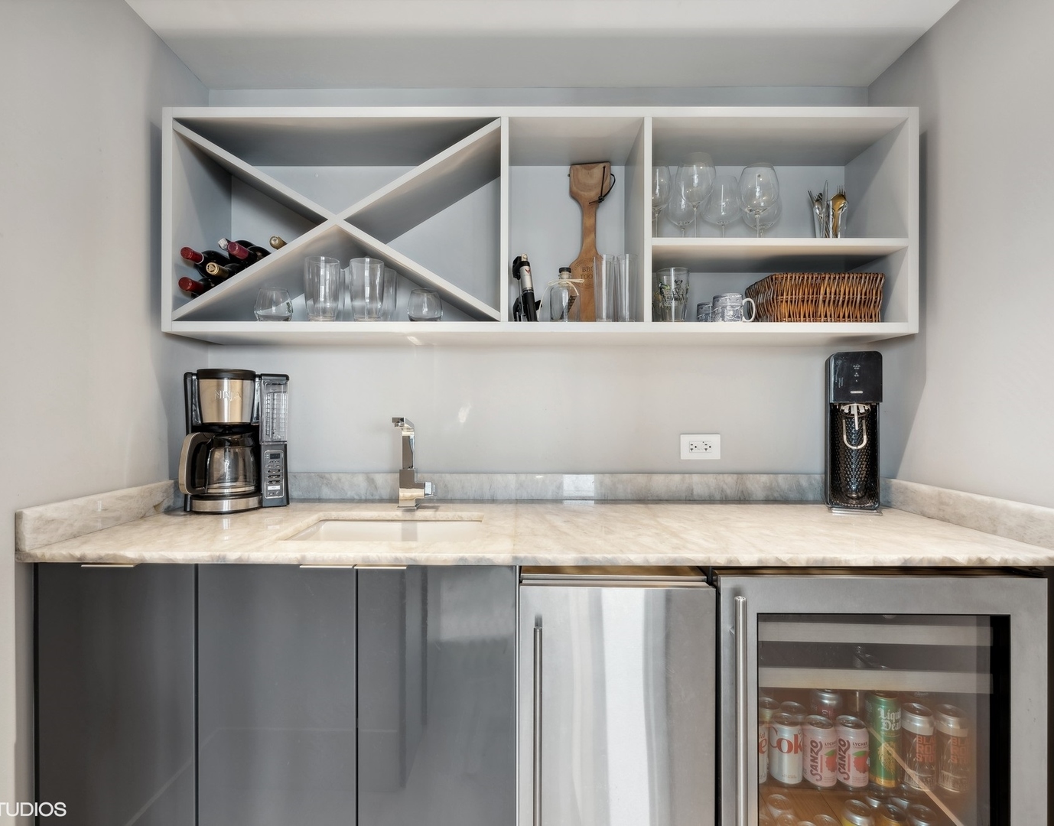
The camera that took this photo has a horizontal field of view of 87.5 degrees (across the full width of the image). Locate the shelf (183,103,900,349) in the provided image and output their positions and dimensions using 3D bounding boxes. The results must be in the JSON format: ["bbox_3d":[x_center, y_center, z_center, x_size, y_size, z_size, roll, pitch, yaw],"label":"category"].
[{"bbox_3d":[0.032,-0.474,1.484,1.856,0.552,0.268,0,0,0],"label":"shelf"}]

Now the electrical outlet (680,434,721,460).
[{"bbox_3d":[0.510,0.100,1.615,0.116,0.071,0.008,0,0,0],"label":"electrical outlet"}]

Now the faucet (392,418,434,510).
[{"bbox_3d":[-0.293,0.132,1.422,0.098,0.242,0.180,0,0,0],"label":"faucet"}]

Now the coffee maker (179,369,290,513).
[{"bbox_3d":[-0.772,0.071,1.481,0.246,0.364,0.203,0,0,-21],"label":"coffee maker"}]

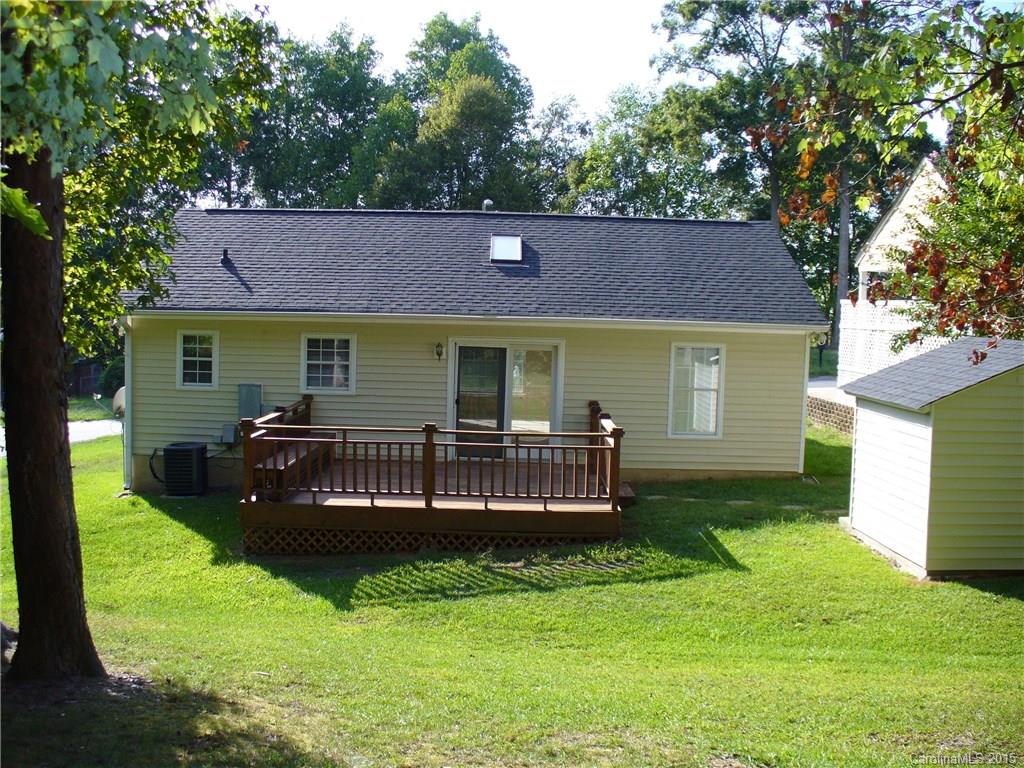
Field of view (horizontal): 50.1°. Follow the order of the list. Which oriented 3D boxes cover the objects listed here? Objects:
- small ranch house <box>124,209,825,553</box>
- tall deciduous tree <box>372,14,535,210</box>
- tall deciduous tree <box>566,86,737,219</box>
[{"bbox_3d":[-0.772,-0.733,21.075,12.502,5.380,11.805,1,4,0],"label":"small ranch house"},{"bbox_3d":[-2.792,-8.521,49.553,7.474,16.098,7.474,1,4,0],"label":"tall deciduous tree"},{"bbox_3d":[6.851,-7.616,54.609,8.609,14.041,8.609,1,4,0],"label":"tall deciduous tree"}]

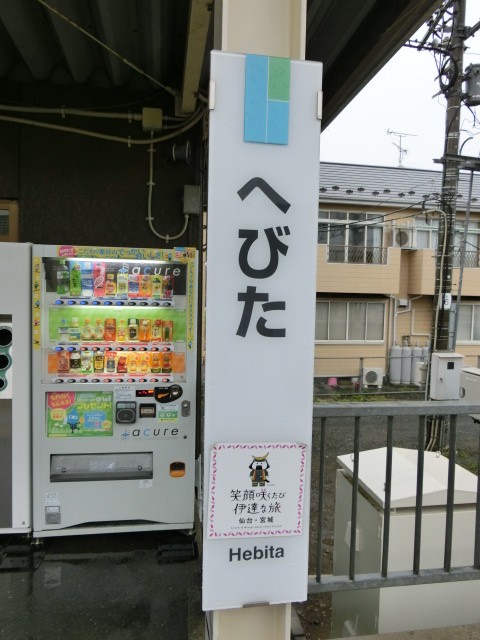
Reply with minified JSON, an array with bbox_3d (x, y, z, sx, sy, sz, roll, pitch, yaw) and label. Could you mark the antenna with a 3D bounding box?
[{"bbox_3d":[5.853,-6.215,16.700,1.200,1.380,0.750,0,3,-14],"label":"antenna"}]

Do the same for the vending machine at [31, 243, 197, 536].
[{"bbox_3d":[-0.817,0.449,3.232,0.989,1.829,0.720,1,3,-8],"label":"vending machine"}]

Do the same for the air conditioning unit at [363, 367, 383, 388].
[{"bbox_3d":[4.064,1.781,14.338,0.680,0.600,0.280,1,3,-10],"label":"air conditioning unit"}]

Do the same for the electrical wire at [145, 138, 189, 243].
[{"bbox_3d":[-0.562,-1.023,3.615,0.340,0.840,0.040,1,3,-8],"label":"electrical wire"}]

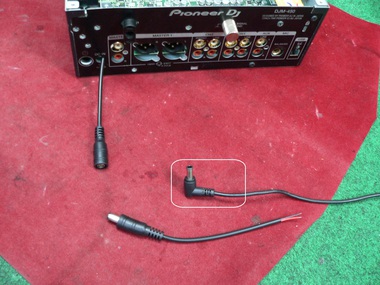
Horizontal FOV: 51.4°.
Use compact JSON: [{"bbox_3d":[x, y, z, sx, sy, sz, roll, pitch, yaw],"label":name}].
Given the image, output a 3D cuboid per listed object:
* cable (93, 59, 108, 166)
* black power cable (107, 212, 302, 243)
[{"bbox_3d":[-0.084,-0.029,0.371,0.013,0.026,0.109,-3,58,-10],"label":"cable"},{"bbox_3d":[0.017,0.071,0.331,0.169,0.011,0.025,1,58,-8],"label":"black power cable"}]

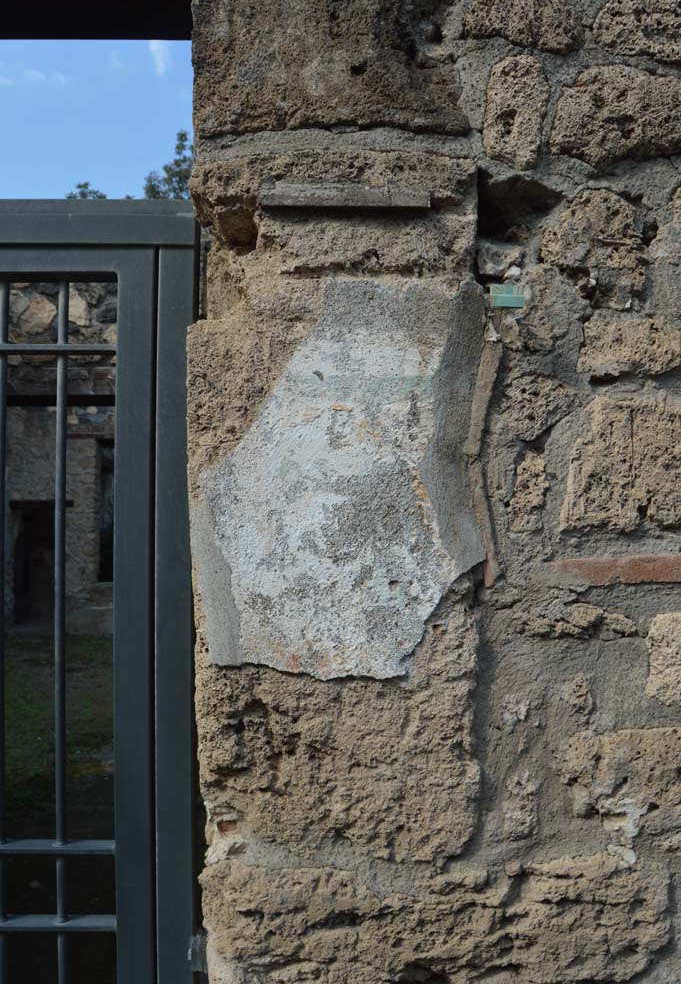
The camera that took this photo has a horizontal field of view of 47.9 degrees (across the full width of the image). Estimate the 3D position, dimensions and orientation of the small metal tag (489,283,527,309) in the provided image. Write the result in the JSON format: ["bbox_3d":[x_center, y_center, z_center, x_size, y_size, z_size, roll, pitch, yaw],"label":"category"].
[{"bbox_3d":[0.266,-0.312,1.225,0.056,0.037,0.010,1,1,-3],"label":"small metal tag"}]

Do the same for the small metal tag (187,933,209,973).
[{"bbox_3d":[-0.239,0.780,1.310,0.037,0.068,0.020,1,1,-3],"label":"small metal tag"}]

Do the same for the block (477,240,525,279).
[{"bbox_3d":[0.259,-0.381,1.290,0.078,0.065,0.080,1,1,-3],"label":"block"}]

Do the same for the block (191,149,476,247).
[{"bbox_3d":[-0.018,-0.452,1.315,0.438,0.150,0.280,1,1,-3],"label":"block"}]

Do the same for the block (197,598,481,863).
[{"bbox_3d":[-0.009,0.365,1.320,0.434,0.406,0.280,1,1,-3],"label":"block"}]

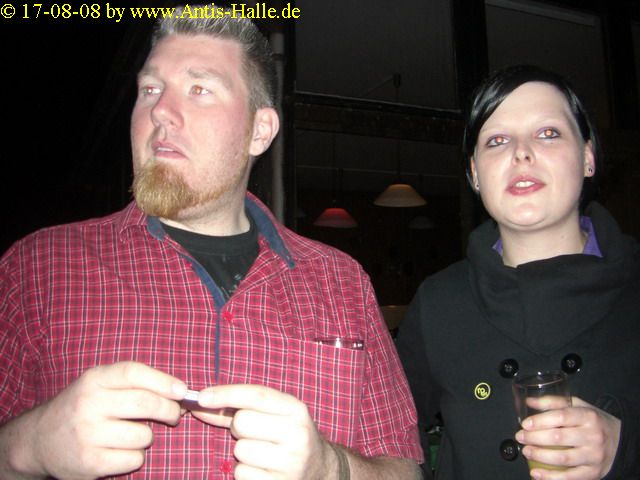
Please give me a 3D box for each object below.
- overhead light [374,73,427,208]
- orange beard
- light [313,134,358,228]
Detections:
[{"bbox_3d":[0.613,-0.804,5.478,0.420,1.049,0.420,-1,-8,0],"label":"overhead light"},{"bbox_3d":[-0.182,-0.059,0.840,0.080,0.064,0.052,-5,-9,29],"label":"orange beard"},{"bbox_3d":[0.142,-0.599,6.550,0.420,0.930,0.420,-1,-8,0],"label":"light"}]

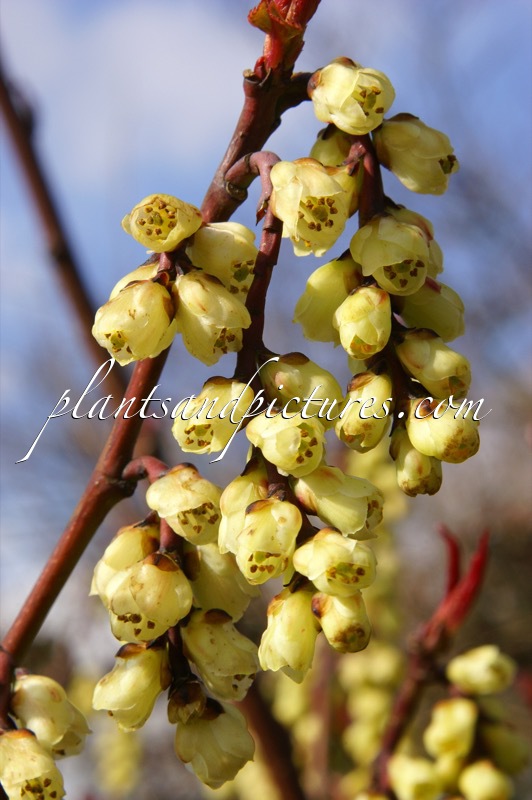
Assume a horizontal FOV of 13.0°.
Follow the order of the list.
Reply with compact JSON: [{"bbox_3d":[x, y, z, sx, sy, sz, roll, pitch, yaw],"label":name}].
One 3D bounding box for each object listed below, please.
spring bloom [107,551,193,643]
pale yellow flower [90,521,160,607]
[{"bbox_3d":[-0.014,0.024,0.286,0.010,0.010,0.009,-2,-49,27],"label":"spring bloom"},{"bbox_3d":[-0.015,0.018,0.257,0.008,0.010,0.008,27,-6,10],"label":"pale yellow flower"}]

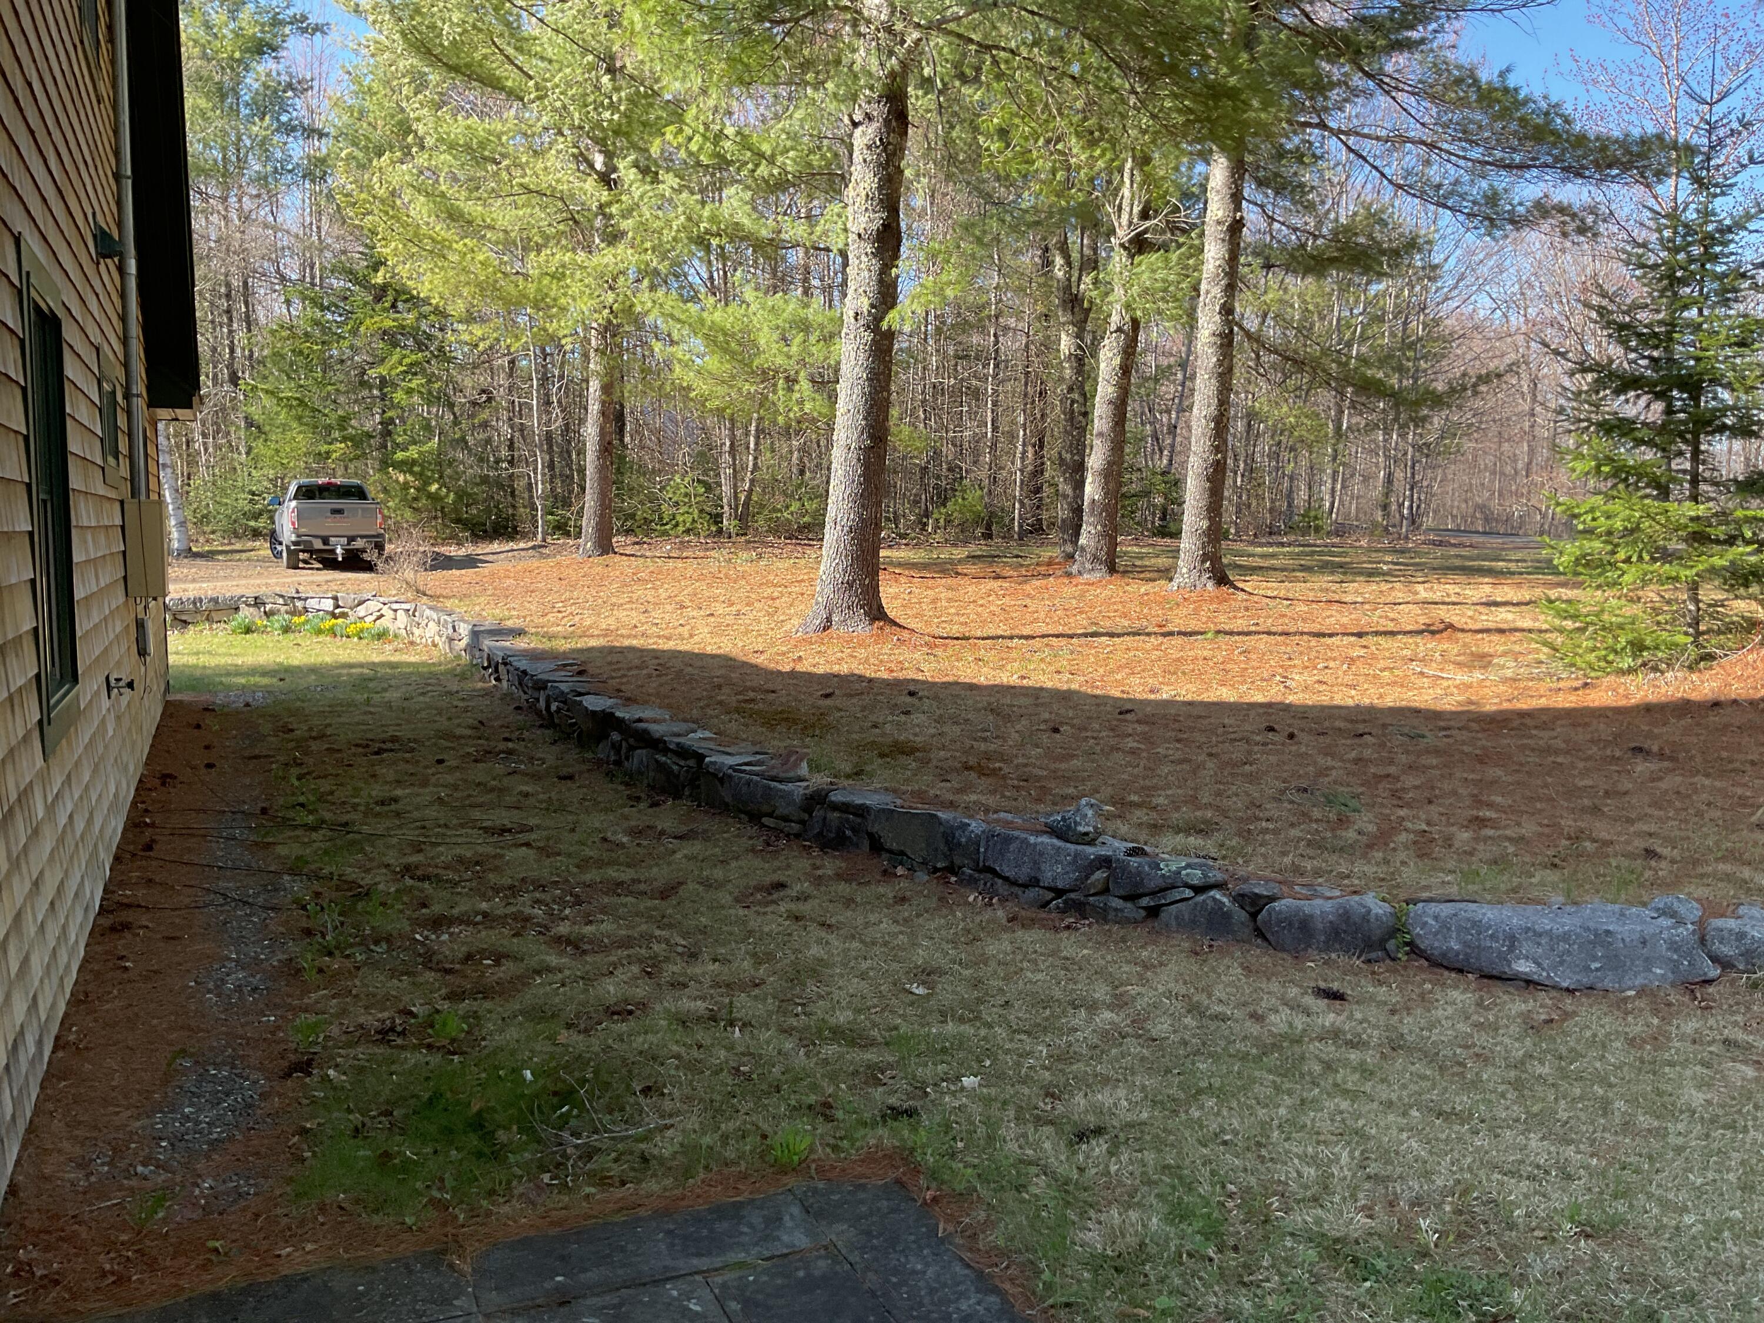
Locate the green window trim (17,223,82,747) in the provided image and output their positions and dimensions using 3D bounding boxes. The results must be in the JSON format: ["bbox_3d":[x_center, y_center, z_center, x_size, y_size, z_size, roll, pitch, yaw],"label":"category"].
[{"bbox_3d":[-2.851,-0.541,5.043,0.055,1.602,1.207,-2,6,-24],"label":"green window trim"}]

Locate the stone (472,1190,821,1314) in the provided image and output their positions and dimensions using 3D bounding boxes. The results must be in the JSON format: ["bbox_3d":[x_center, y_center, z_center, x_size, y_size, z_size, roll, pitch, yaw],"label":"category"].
[{"bbox_3d":[-0.503,1.288,3.196,0.734,0.045,0.275,-2,6,-24],"label":"stone"}]

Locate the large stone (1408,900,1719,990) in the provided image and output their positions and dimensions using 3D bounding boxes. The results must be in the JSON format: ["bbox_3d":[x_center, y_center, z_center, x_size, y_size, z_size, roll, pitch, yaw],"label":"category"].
[{"bbox_3d":[2.408,0.991,5.232,0.966,0.224,0.341,1,5,6],"label":"large stone"}]

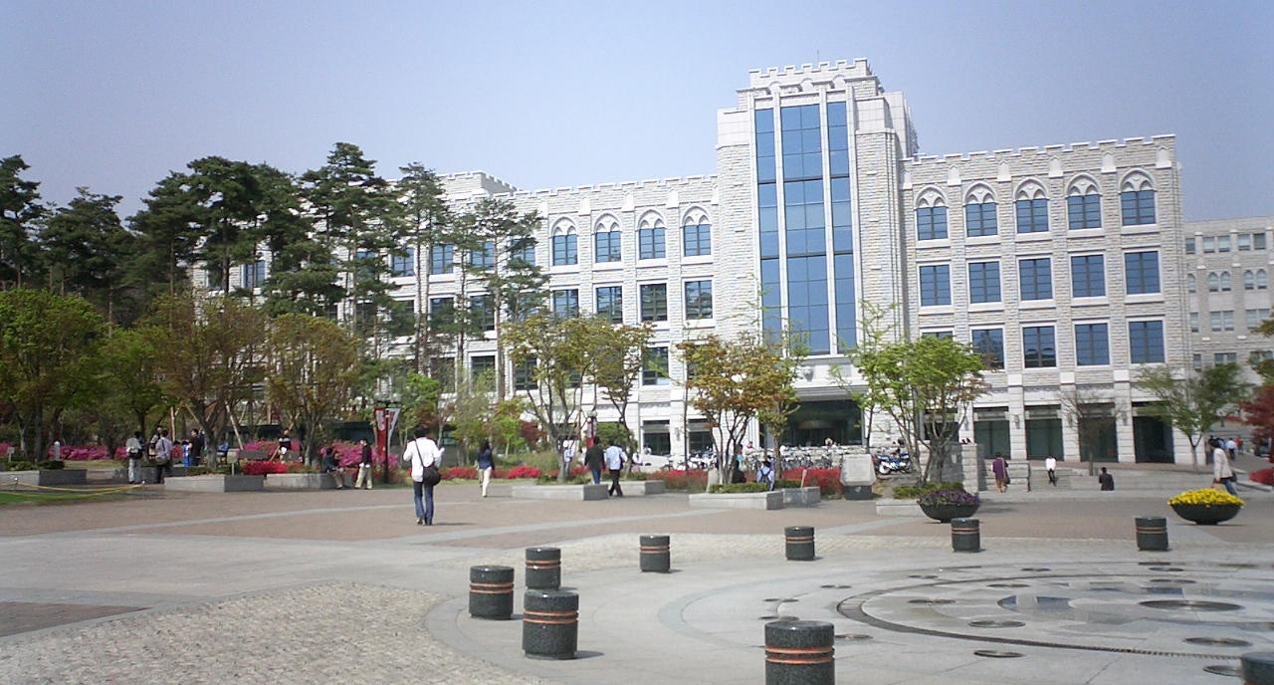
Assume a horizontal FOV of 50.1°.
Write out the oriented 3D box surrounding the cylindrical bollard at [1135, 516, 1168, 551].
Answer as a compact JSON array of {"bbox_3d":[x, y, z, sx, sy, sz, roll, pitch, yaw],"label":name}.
[{"bbox_3d":[6.020,2.245,15.930,0.320,0.370,0.320,-1,-5,0],"label":"cylindrical bollard"}]

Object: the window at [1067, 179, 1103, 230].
[{"bbox_3d":[27.013,-8.462,82.407,1.970,3.150,0.300,-3,-5,16],"label":"window"}]

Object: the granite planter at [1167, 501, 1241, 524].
[{"bbox_3d":[9.732,2.934,23.300,1.108,0.360,1.108,-2,-5,0],"label":"granite planter"}]

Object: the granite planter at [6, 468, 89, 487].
[{"bbox_3d":[-18.319,4.144,41.492,2.050,0.450,2.050,-3,-6,17],"label":"granite planter"}]

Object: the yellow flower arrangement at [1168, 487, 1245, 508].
[{"bbox_3d":[9.724,2.665,23.323,1.210,0.290,1.210,-2,-5,0],"label":"yellow flower arrangement"}]

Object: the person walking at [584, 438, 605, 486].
[{"bbox_3d":[-1.253,3.728,40.926,0.580,1.740,0.450,-2,-5,3],"label":"person walking"}]

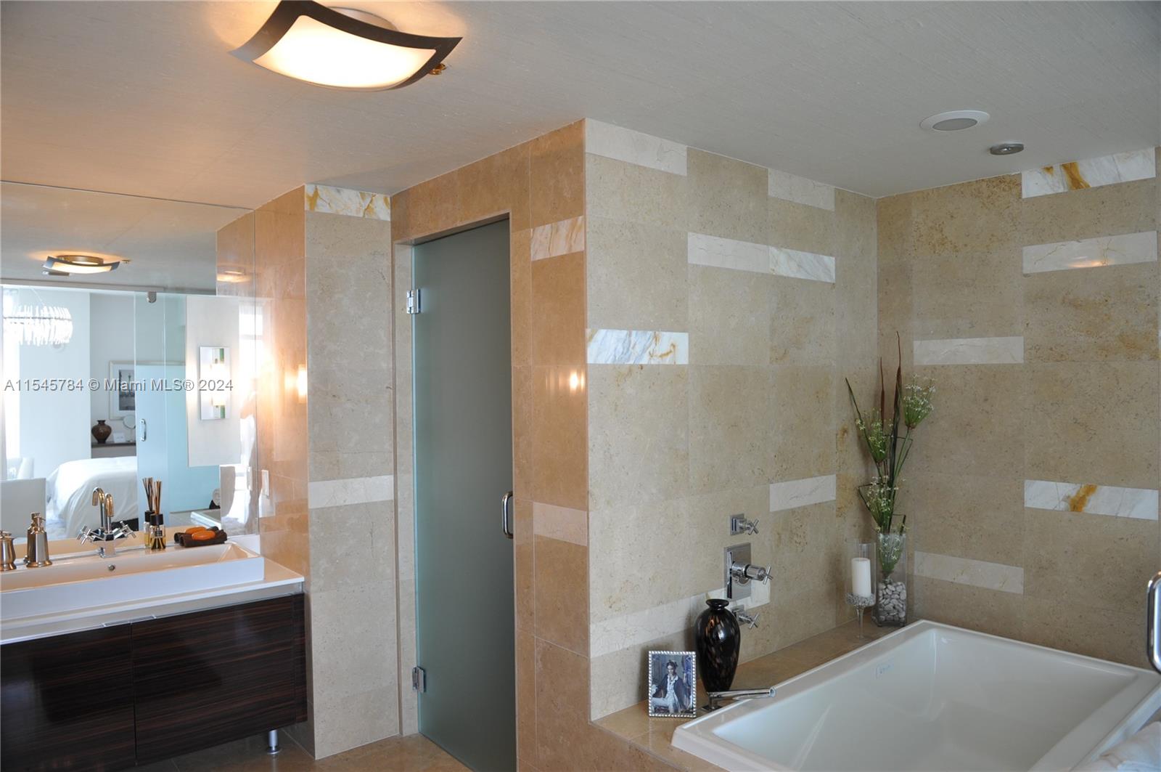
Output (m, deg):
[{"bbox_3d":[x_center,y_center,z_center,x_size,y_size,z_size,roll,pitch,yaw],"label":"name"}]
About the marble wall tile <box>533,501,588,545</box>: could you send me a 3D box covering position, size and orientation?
[{"bbox_3d":[-0.060,0.440,2.473,0.012,0.106,0.278,-1,1,-40],"label":"marble wall tile"}]

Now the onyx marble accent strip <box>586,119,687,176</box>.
[{"bbox_3d":[0.187,-0.772,2.533,0.462,0.104,0.020,-1,1,-40],"label":"onyx marble accent strip"}]

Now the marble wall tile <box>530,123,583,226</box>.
[{"bbox_3d":[-0.069,-0.674,2.490,0.013,0.297,0.281,-1,1,-40],"label":"marble wall tile"}]

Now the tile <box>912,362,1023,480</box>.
[{"bbox_3d":[1.642,0.144,3.286,0.013,0.466,0.452,-1,1,-40],"label":"tile"}]

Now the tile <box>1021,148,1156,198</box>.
[{"bbox_3d":[1.922,-0.804,2.936,0.013,0.107,0.443,-1,1,-40],"label":"tile"}]

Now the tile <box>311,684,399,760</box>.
[{"bbox_3d":[-0.943,1.414,3.278,0.374,0.219,0.020,-1,1,-40],"label":"tile"}]

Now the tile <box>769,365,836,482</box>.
[{"bbox_3d":[0.893,0.145,3.101,0.457,0.454,0.012,-1,1,-40],"label":"tile"}]

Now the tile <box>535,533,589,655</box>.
[{"bbox_3d":[-0.058,0.670,2.500,0.013,0.352,0.281,-1,1,-40],"label":"tile"}]

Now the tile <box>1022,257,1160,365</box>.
[{"bbox_3d":[1.927,-0.268,2.940,0.013,0.359,0.443,-1,1,-40],"label":"tile"}]

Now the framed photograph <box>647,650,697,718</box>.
[{"bbox_3d":[0.290,0.938,2.441,0.145,0.195,0.025,0,-10,5],"label":"framed photograph"}]

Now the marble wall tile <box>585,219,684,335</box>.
[{"bbox_3d":[0.191,-0.352,2.536,0.462,0.351,0.020,-1,1,-40],"label":"marble wall tile"}]

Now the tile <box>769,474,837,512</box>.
[{"bbox_3d":[0.896,0.425,3.103,0.457,0.106,0.012,-1,1,-40],"label":"tile"}]

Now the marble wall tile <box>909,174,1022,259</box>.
[{"bbox_3d":[1.635,-0.707,3.280,0.013,0.302,0.452,-1,1,-40],"label":"marble wall tile"}]

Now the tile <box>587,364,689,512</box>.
[{"bbox_3d":[0.195,0.157,2.510,0.456,0.454,0.012,-1,1,-40],"label":"tile"}]

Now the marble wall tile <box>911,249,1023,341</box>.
[{"bbox_3d":[1.611,-0.372,3.224,0.020,0.351,0.443,-1,1,-40],"label":"marble wall tile"}]

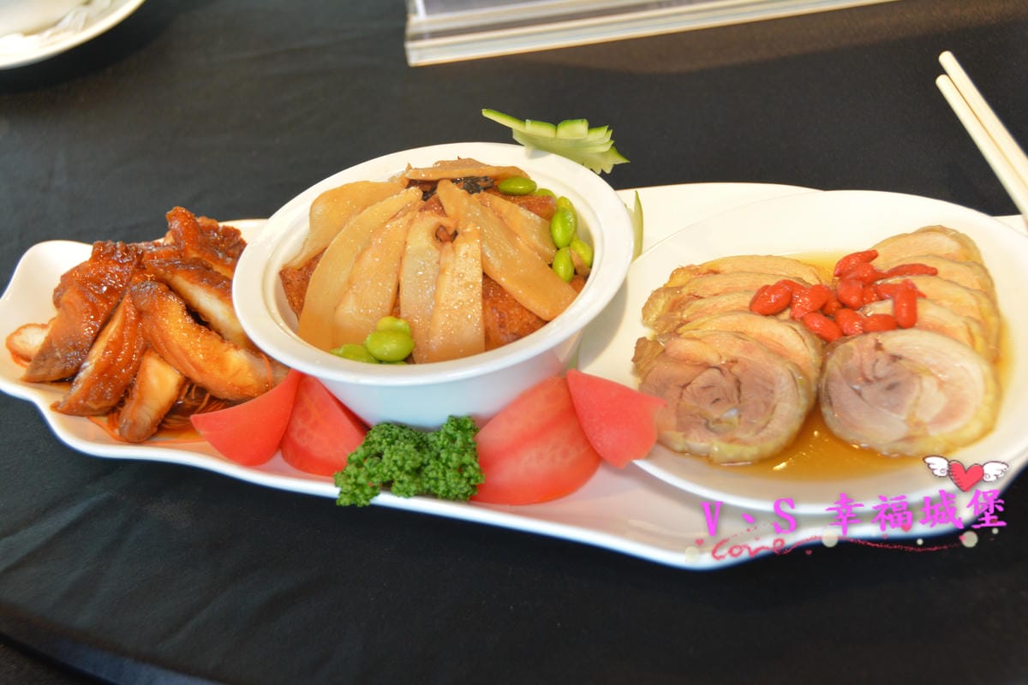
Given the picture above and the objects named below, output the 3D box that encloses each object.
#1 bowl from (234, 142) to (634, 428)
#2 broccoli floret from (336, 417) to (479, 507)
[{"bbox_3d":[-0.028,-0.011,0.783,0.156,0.061,0.156,-5,38,4],"label":"bowl"},{"bbox_3d":[-0.039,0.045,0.731,0.055,0.029,0.036,-9,38,0],"label":"broccoli floret"}]

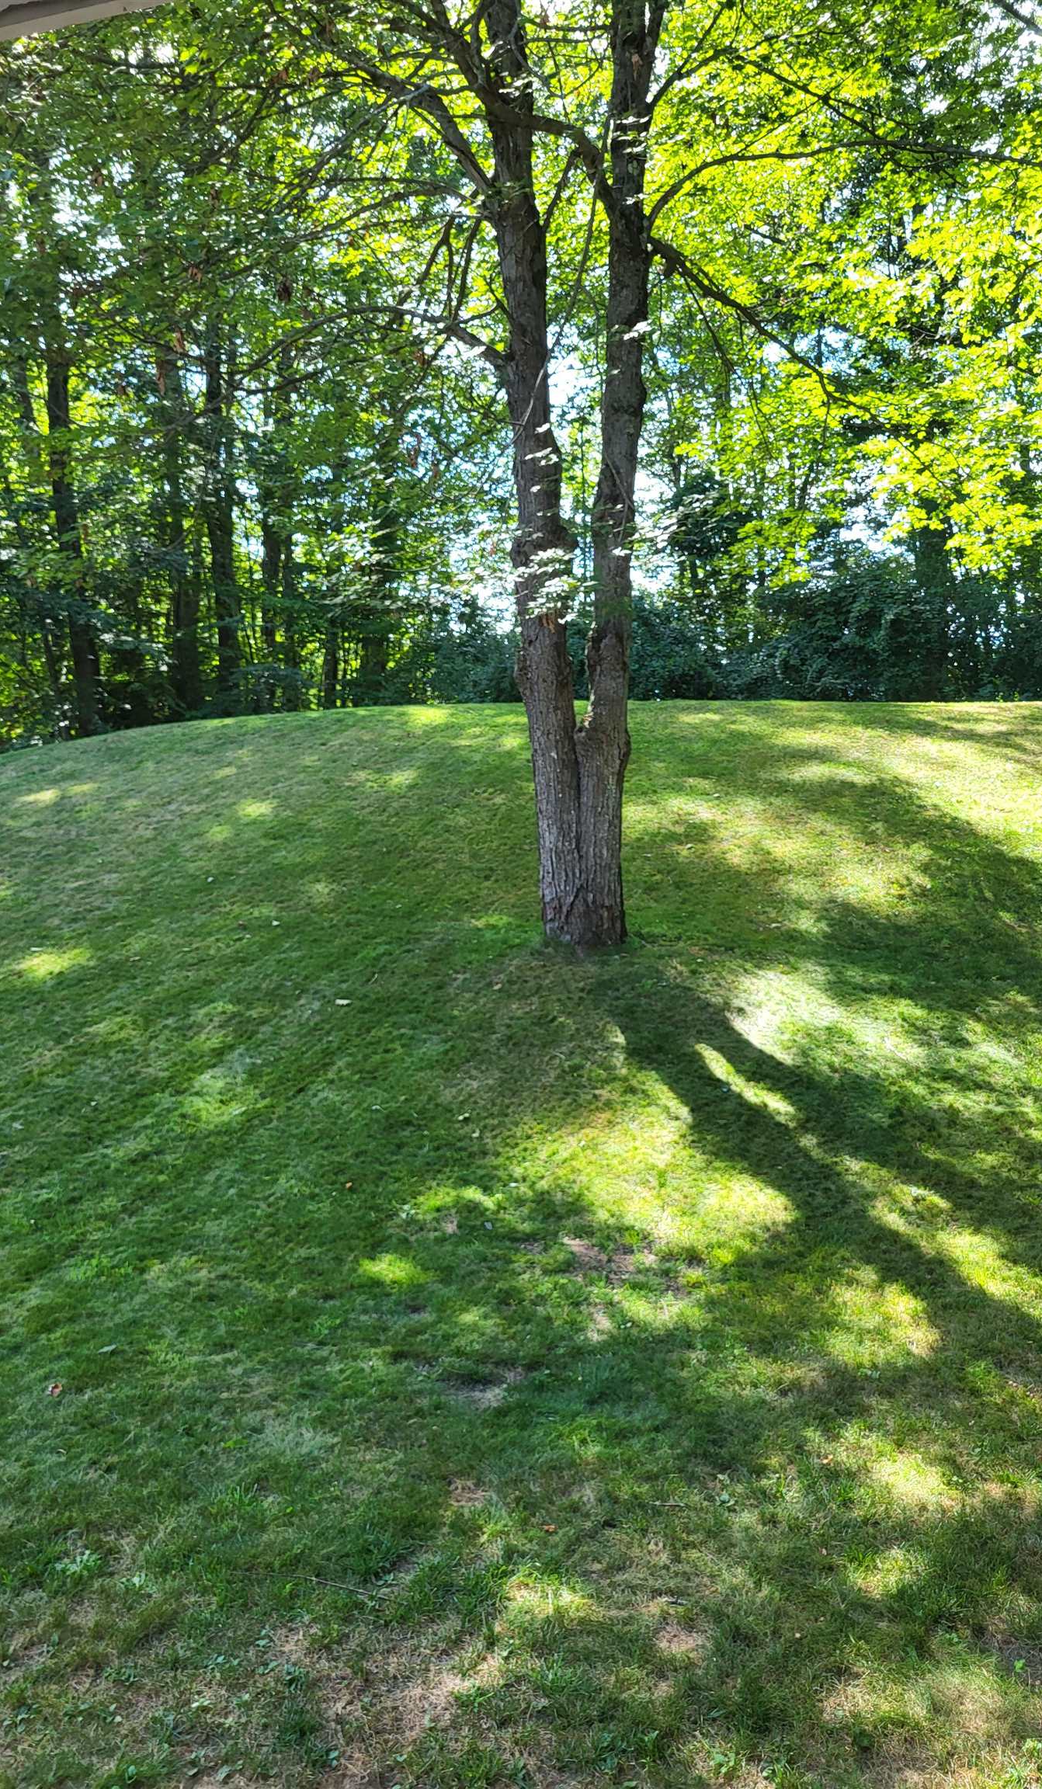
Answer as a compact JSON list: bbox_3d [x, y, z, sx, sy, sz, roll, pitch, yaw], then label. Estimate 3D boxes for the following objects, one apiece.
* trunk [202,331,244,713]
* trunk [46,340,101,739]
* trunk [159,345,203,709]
[{"bbox_3d":[-4.600,-5.671,20.753,0.390,5.690,0.390,-3,8,-12],"label":"trunk"},{"bbox_3d":[-6.145,-4.733,18.435,0.430,5.100,0.430,-4,8,-18],"label":"trunk"},{"bbox_3d":[-5.214,-5.480,20.659,0.390,5.340,0.390,-3,8,-13],"label":"trunk"}]

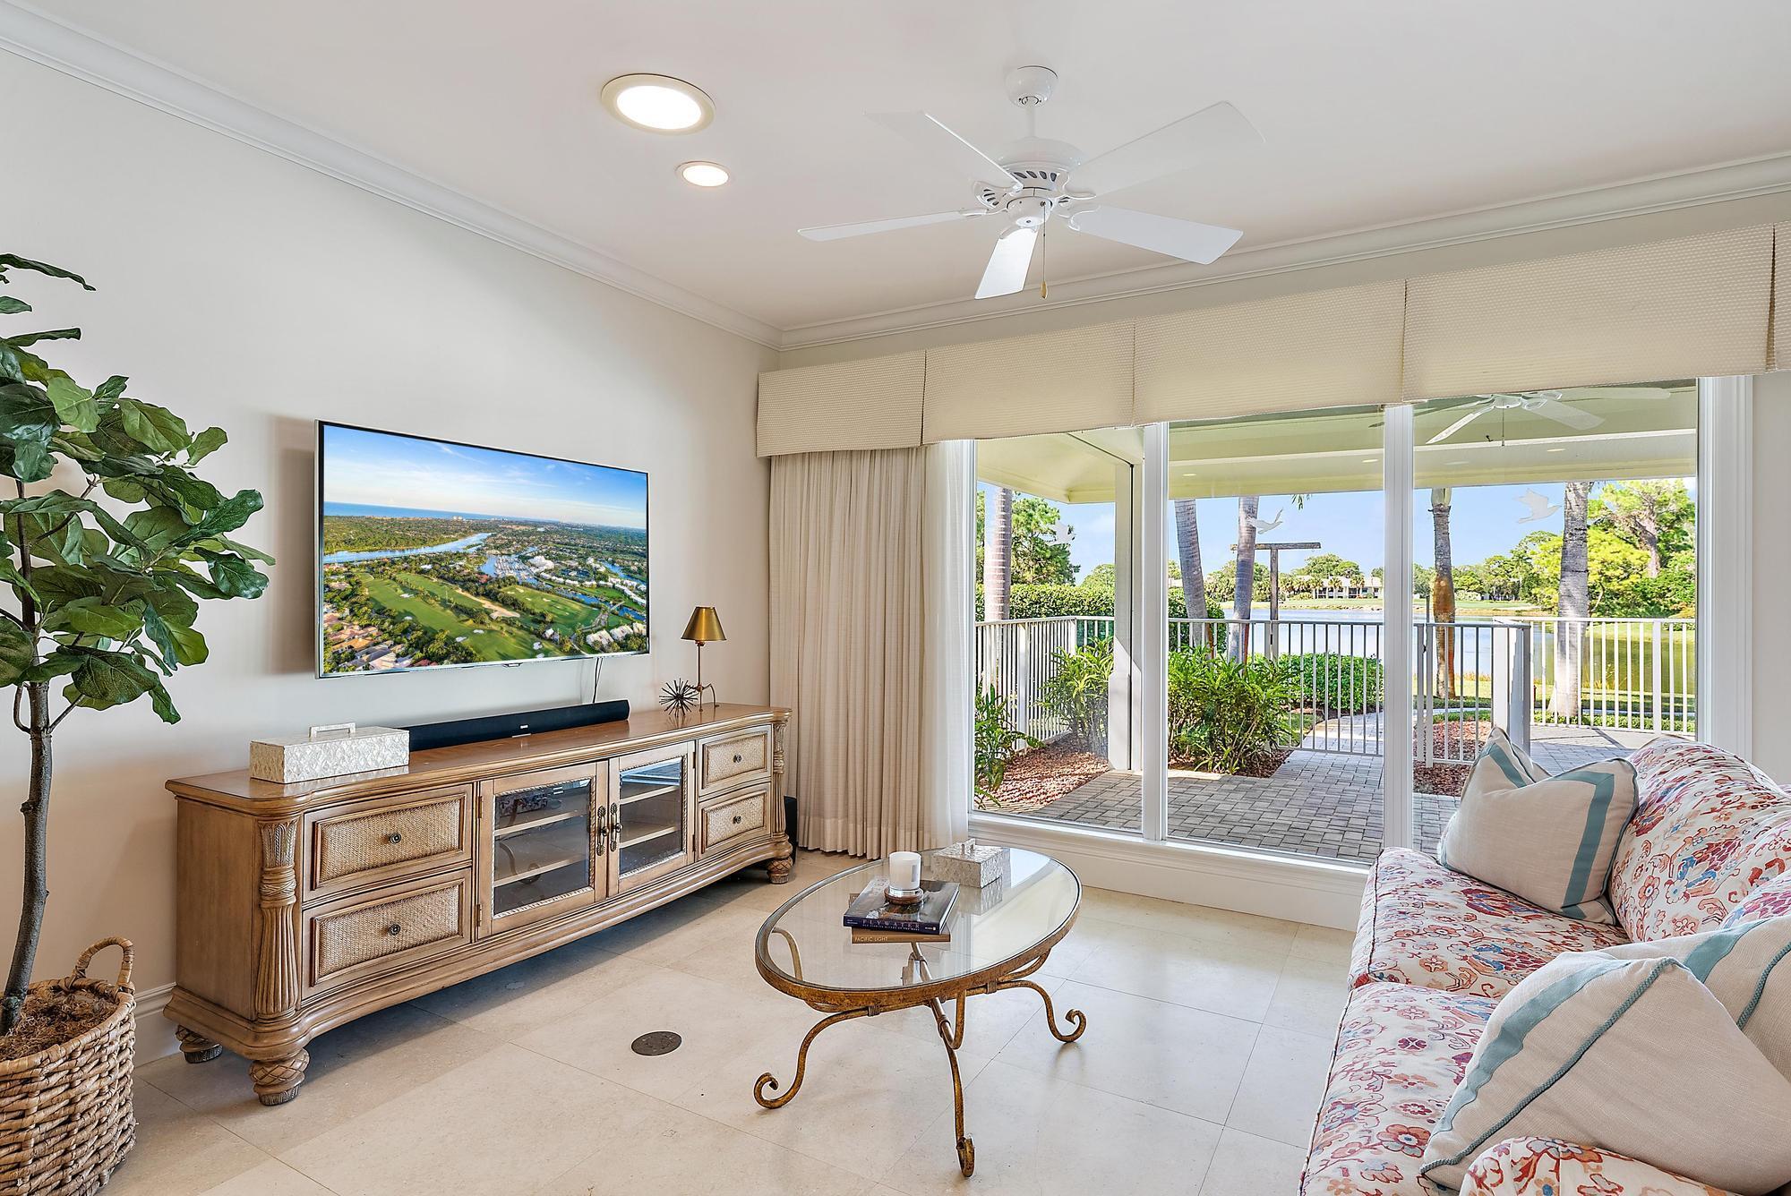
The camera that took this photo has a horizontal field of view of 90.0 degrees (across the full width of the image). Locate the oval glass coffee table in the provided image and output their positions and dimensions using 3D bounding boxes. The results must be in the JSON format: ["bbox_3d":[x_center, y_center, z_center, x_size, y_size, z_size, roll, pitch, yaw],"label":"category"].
[{"bbox_3d":[0.104,1.060,2.438,0.701,0.464,1.210,0,0,31],"label":"oval glass coffee table"}]

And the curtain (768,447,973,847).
[{"bbox_3d":[-0.163,0.190,4.476,1.159,2.156,0.155,0,0,30],"label":"curtain"}]

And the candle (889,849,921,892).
[{"bbox_3d":[0.026,0.720,2.335,0.083,0.087,0.083,0,0,0],"label":"candle"}]

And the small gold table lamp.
[{"bbox_3d":[-0.886,0.275,4.138,0.212,0.466,0.212,0,0,0],"label":"small gold table lamp"}]

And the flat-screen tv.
[{"bbox_3d":[-1.449,-0.148,3.354,0.052,0.790,1.374,0,0,30],"label":"flat-screen tv"}]

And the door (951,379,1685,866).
[{"bbox_3d":[1.556,0.124,3.730,2.758,1.852,0.091,0,0,30],"label":"door"}]

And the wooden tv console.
[{"bbox_3d":[-1.245,0.896,3.256,0.563,0.777,2.146,0,0,30],"label":"wooden tv console"}]

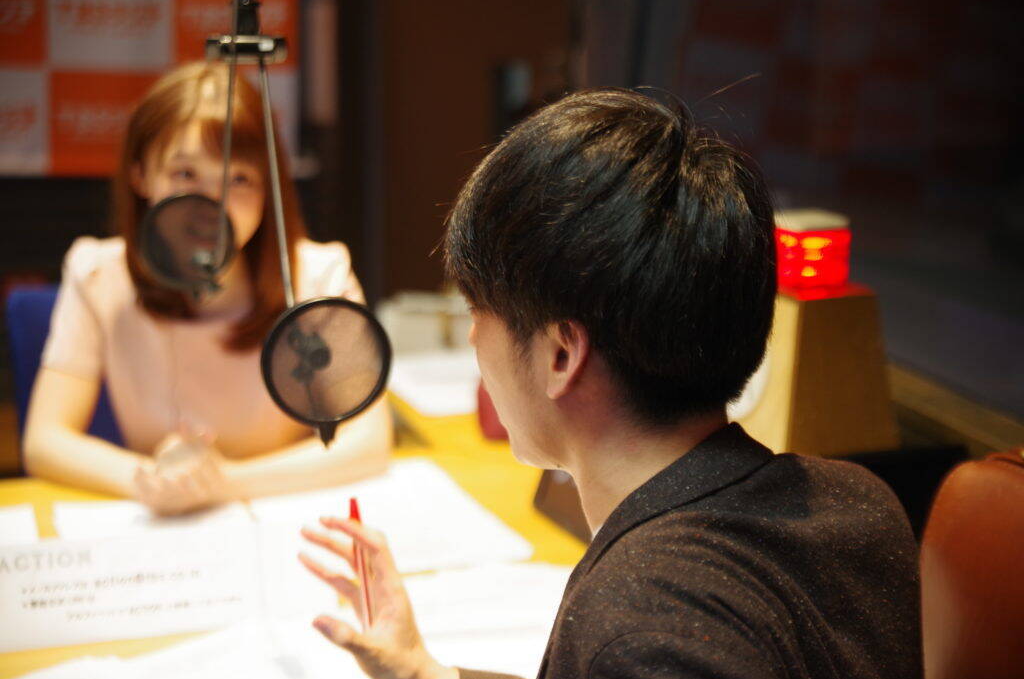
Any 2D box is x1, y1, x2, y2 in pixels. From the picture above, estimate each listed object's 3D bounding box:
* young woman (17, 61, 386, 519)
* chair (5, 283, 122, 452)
[{"bbox_3d":[-0.362,0.245,2.460,0.450,1.150,0.620,1,10,5],"label":"young woman"},{"bbox_3d":[-0.450,0.406,2.610,0.550,0.900,0.580,1,10,2],"label":"chair"}]

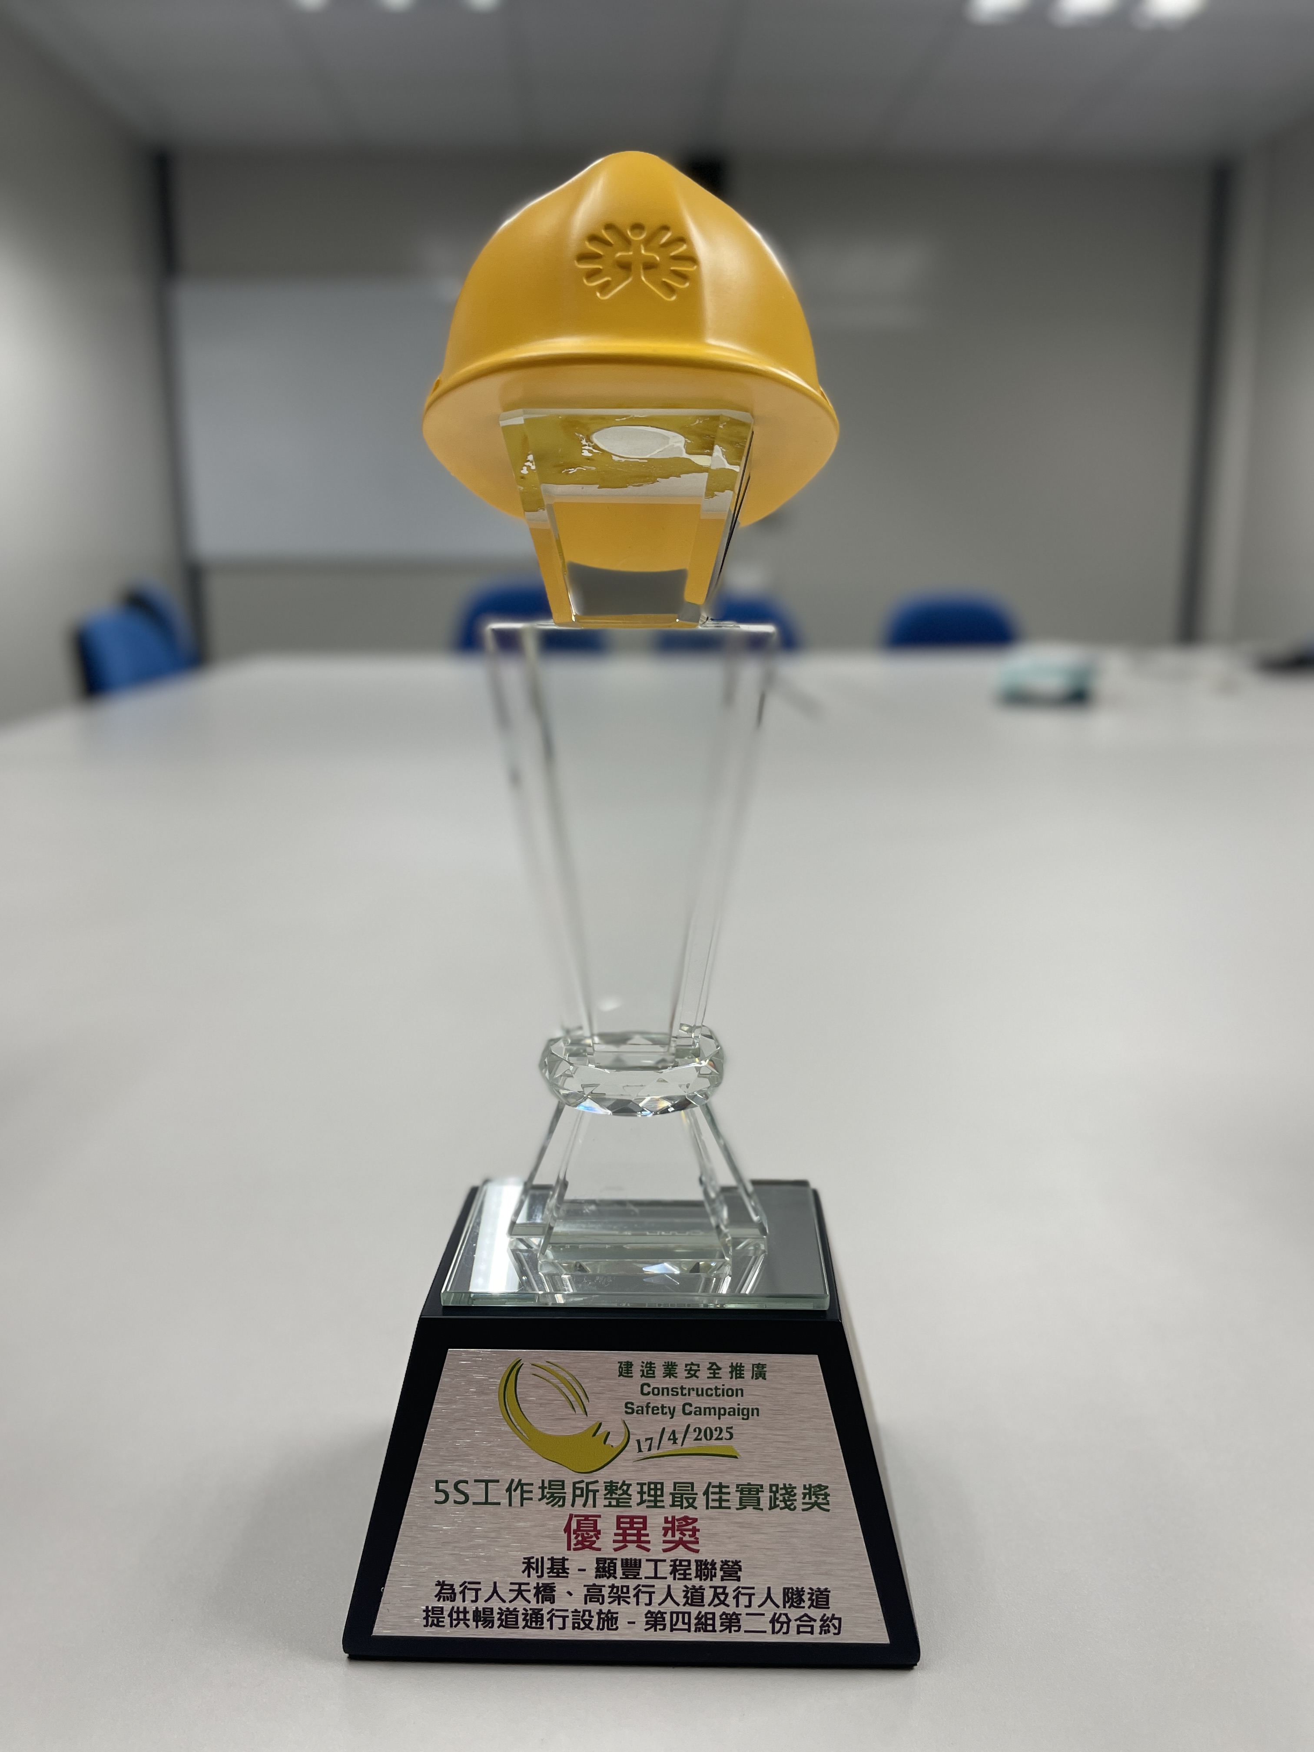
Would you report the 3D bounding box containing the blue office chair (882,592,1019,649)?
[{"bbox_3d":[1.046,-0.482,4.532,0.580,0.935,0.580,0,12,-2],"label":"blue office chair"}]

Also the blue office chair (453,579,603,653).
[{"bbox_3d":[-0.422,-0.467,4.358,0.580,0.975,0.580,0,12,-2],"label":"blue office chair"}]

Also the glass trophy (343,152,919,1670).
[{"bbox_3d":[-0.004,0.008,0.304,0.125,0.318,0.104,0,12,1],"label":"glass trophy"}]

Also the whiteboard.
[{"bbox_3d":[-1.036,-1.616,4.722,1.330,0.960,0.030,0,12,-2],"label":"whiteboard"}]

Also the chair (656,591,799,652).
[{"bbox_3d":[0.255,-0.459,4.420,0.580,0.935,0.580,0,12,-2],"label":"chair"}]

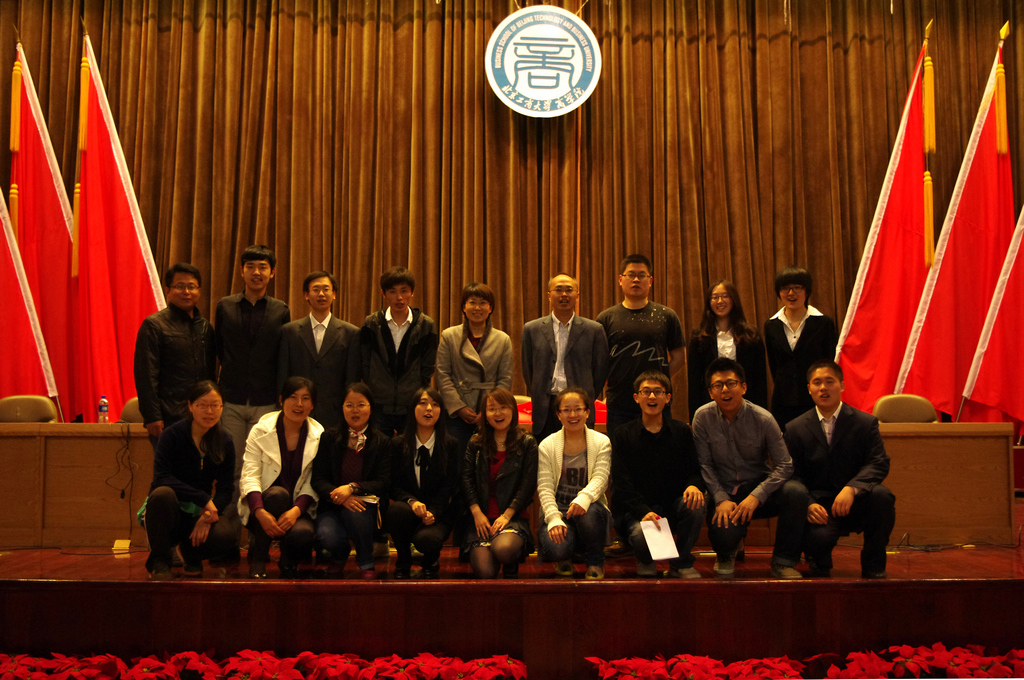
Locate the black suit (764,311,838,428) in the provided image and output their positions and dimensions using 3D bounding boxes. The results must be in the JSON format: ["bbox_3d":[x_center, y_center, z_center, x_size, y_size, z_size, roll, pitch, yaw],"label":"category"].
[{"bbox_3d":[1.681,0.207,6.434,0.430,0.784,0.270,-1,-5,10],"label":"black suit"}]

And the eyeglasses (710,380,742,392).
[{"bbox_3d":[1.077,0.233,5.548,0.148,0.046,0.140,-7,-4,17],"label":"eyeglasses"}]

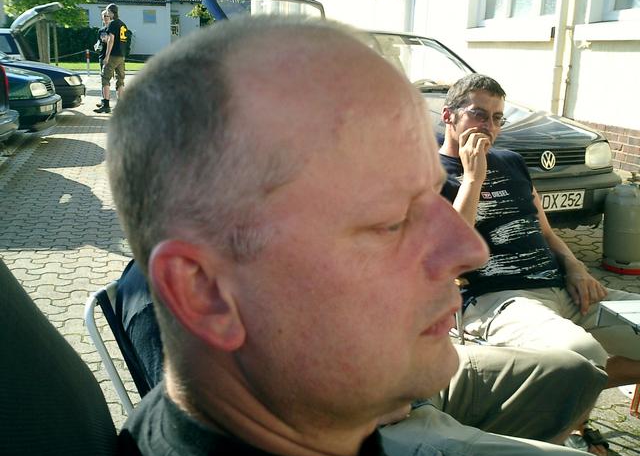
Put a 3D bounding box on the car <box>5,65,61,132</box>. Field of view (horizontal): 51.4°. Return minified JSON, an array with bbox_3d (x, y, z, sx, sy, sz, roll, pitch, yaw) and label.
[{"bbox_3d":[-5.265,-1.738,8.019,4.020,1.420,1.700,-3,16,-13],"label":"car"}]

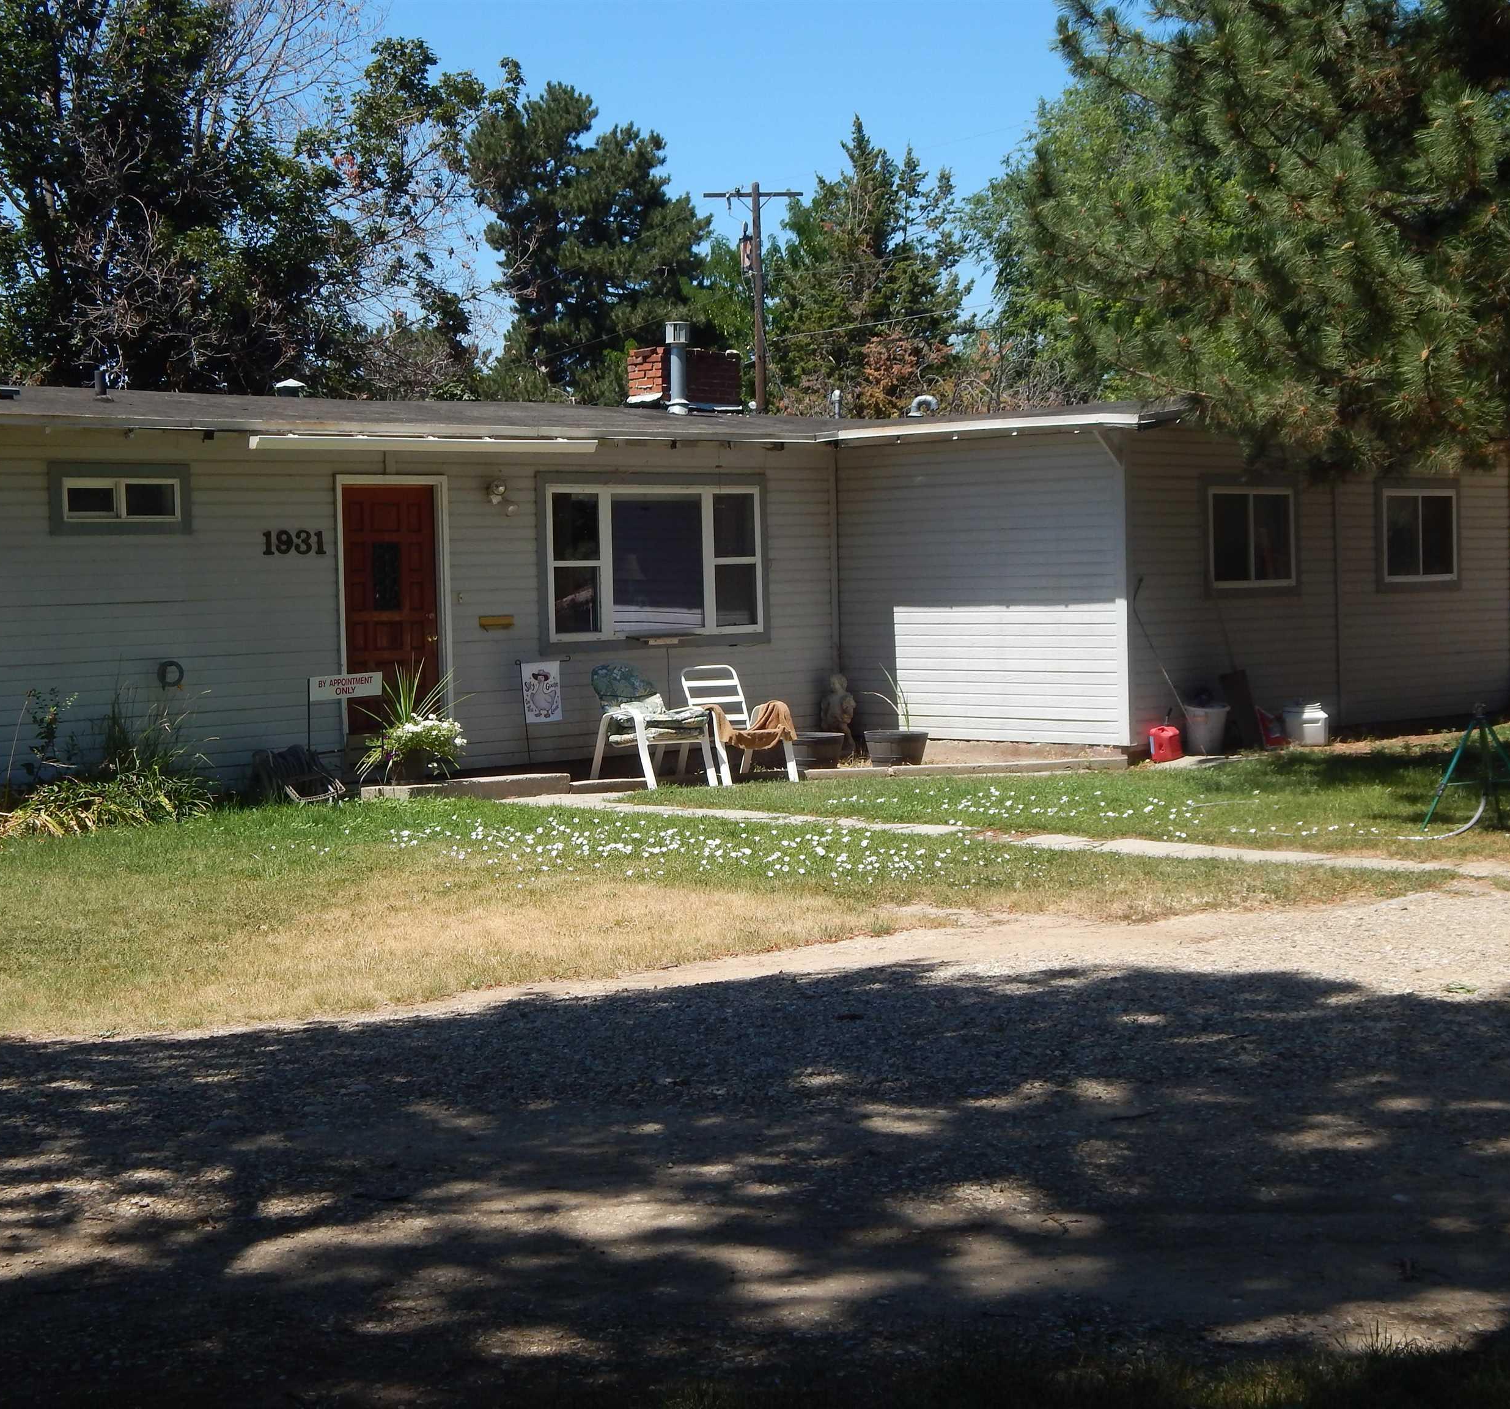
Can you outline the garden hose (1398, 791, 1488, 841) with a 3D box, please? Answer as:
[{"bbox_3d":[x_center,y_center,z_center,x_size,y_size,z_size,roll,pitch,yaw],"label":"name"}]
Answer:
[{"bbox_3d":[4.176,0.682,16.150,0.600,0.290,0.150,-2,3,-21],"label":"garden hose"}]

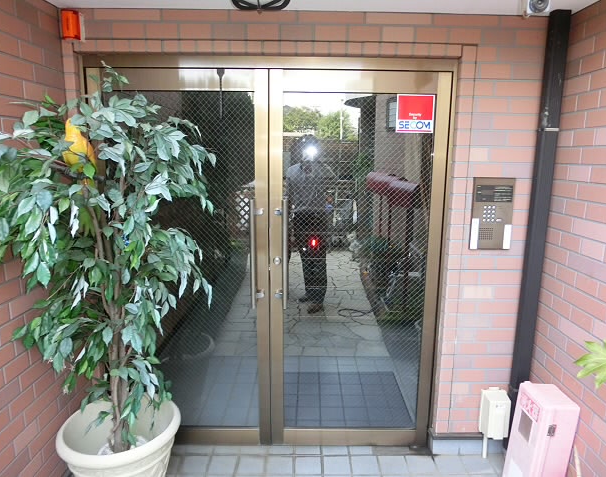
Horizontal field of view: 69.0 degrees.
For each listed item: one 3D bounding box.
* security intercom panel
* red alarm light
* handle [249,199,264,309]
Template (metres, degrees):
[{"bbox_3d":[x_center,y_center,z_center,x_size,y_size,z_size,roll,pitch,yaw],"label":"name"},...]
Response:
[{"bbox_3d":[0.912,-0.117,2.131,0.188,0.348,0.025,1,11,0],"label":"security intercom panel"},{"bbox_3d":[-1.010,-0.935,1.940,0.068,0.119,0.070,1,11,0],"label":"red alarm light"},{"bbox_3d":[-0.225,0.080,2.203,0.060,0.551,0.070,1,11,0],"label":"handle"}]

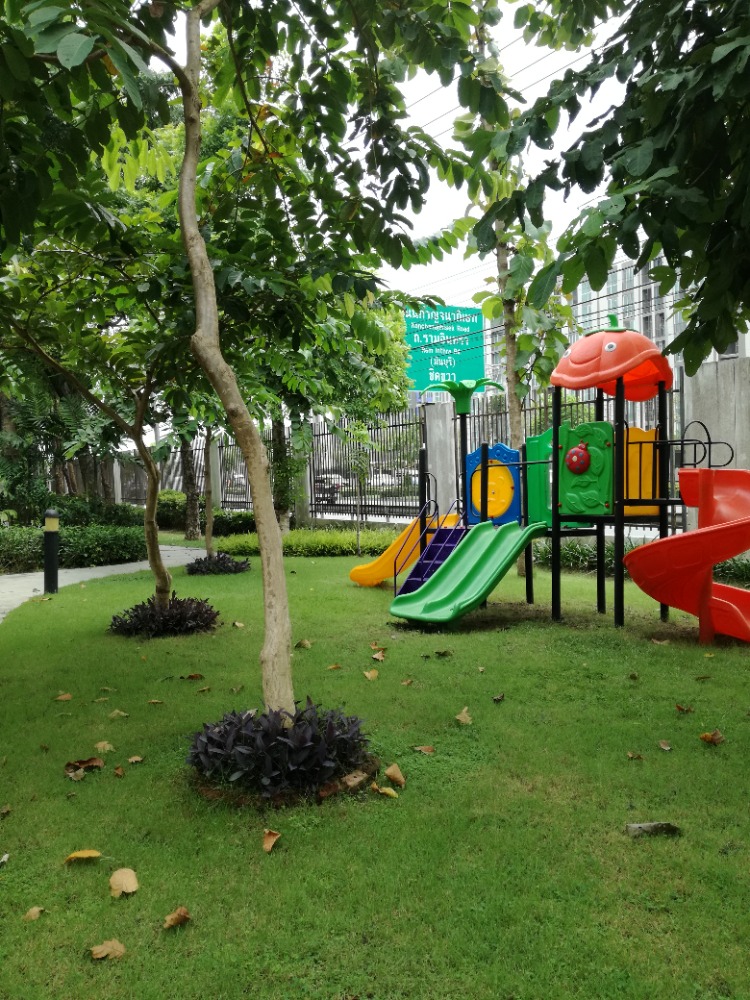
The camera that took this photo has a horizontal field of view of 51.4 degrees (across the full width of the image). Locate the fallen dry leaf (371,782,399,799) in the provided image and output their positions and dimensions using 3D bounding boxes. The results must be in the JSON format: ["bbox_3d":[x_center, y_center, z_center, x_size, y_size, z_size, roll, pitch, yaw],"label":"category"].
[{"bbox_3d":[0.044,1.352,3.630,0.130,0.035,0.100,0,0,0],"label":"fallen dry leaf"}]

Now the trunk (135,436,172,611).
[{"bbox_3d":[-2.215,0.315,7.915,0.360,1.800,0.260,0,1,0],"label":"trunk"}]

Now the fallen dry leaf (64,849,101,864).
[{"bbox_3d":[-1.042,1.270,2.778,0.125,0.030,0.050,0,1,0],"label":"fallen dry leaf"}]

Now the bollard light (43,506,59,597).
[{"bbox_3d":[-4.181,0.659,10.036,0.180,1.090,0.180,0,1,0],"label":"bollard light"}]

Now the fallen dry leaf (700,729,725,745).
[{"bbox_3d":[1.904,1.334,4.400,0.135,0.050,0.110,0,0,0],"label":"fallen dry leaf"}]

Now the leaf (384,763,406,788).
[{"bbox_3d":[0.099,1.332,3.770,0.115,0.060,0.130,0,0,0],"label":"leaf"}]

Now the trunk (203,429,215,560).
[{"bbox_3d":[-2.983,-0.063,14.000,0.210,2.500,0.180,0,0,0],"label":"trunk"}]

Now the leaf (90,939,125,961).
[{"bbox_3d":[-0.760,1.276,2.215,0.090,0.030,0.065,0,1,0],"label":"leaf"}]

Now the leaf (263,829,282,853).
[{"bbox_3d":[-0.379,1.260,2.885,0.070,0.040,0.100,0,1,-9],"label":"leaf"}]

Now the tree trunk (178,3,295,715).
[{"bbox_3d":[-0.710,-0.649,4.000,0.600,3.800,0.420,0,0,0],"label":"tree trunk"}]

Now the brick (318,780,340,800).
[{"bbox_3d":[-0.205,1.308,3.515,0.110,0.050,0.060,-4,3,-37],"label":"brick"}]

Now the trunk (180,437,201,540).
[{"bbox_3d":[-4.730,-0.328,20.247,0.450,2.750,0.400,0,1,0],"label":"trunk"}]

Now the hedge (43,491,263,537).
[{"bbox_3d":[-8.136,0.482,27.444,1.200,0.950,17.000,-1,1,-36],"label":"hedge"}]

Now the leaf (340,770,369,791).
[{"bbox_3d":[-0.091,1.247,3.468,0.125,0.045,0.080,-1,1,-32],"label":"leaf"}]

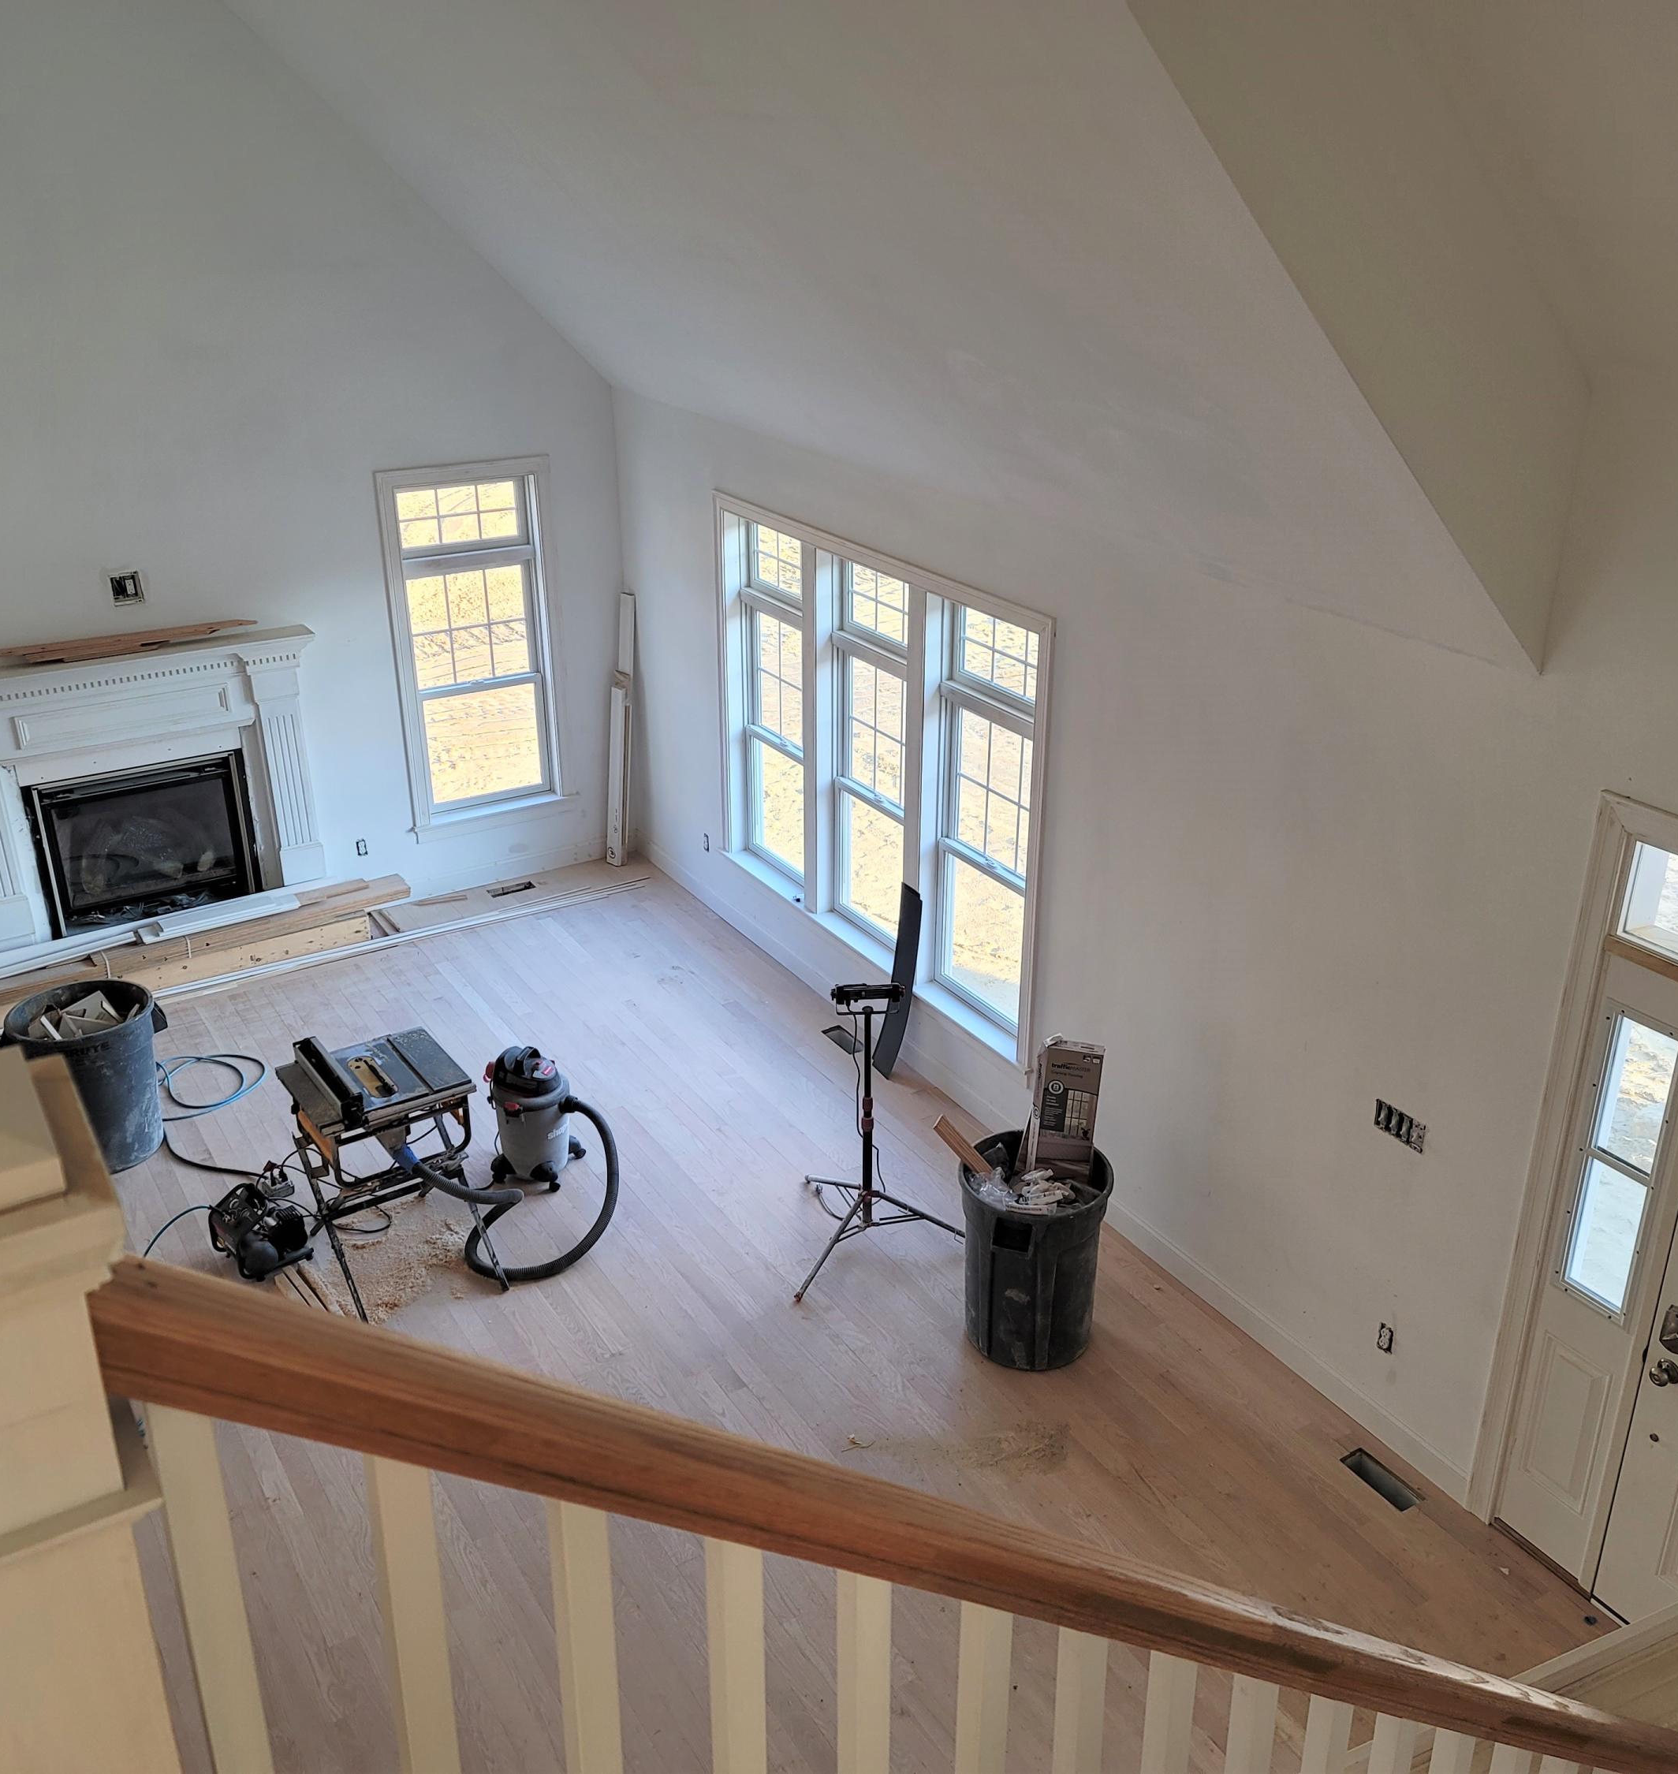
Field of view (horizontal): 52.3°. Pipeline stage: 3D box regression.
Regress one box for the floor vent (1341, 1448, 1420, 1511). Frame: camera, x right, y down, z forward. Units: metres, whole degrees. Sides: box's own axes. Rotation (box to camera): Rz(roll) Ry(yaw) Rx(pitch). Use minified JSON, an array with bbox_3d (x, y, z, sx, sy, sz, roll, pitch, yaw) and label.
[{"bbox_3d":[1.799,1.987,5.687,0.095,0.040,0.275,-14,28,-28],"label":"floor vent"}]

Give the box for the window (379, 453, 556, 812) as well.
[{"bbox_3d":[-2.026,-1.370,9.582,0.950,1.970,0.120,-14,28,-28],"label":"window"}]

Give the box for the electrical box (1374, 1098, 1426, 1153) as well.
[{"bbox_3d":[1.815,0.754,5.465,0.070,0.105,0.205,-14,28,-28],"label":"electrical box"}]

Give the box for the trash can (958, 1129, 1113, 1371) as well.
[{"bbox_3d":[0.707,1.335,6.245,0.570,0.700,0.600,3,24,7],"label":"trash can"}]

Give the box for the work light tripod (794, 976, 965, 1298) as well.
[{"bbox_3d":[0.221,0.893,6.675,0.771,1.160,0.827,0,24,0],"label":"work light tripod"}]

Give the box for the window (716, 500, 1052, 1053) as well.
[{"bbox_3d":[0.109,-0.616,7.977,0.130,1.990,2.780,-14,28,-28],"label":"window"}]

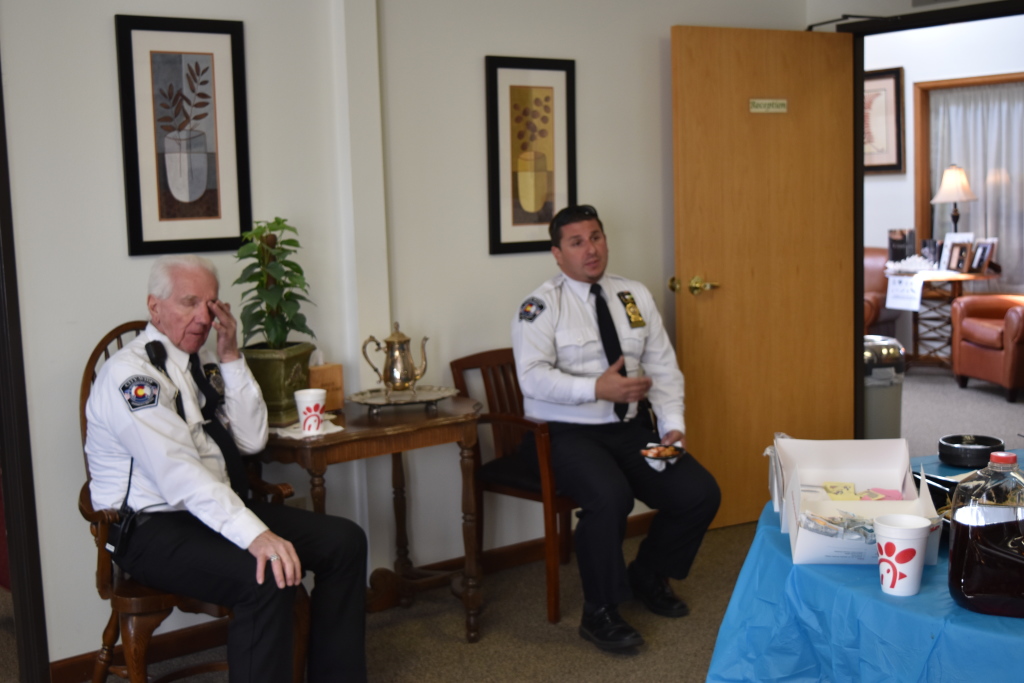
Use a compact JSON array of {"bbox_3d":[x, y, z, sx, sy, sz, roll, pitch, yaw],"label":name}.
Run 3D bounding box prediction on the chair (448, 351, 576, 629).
[{"bbox_3d":[0.170,0.456,4.518,0.580,0.840,0.580,-7,8,-38],"label":"chair"}]

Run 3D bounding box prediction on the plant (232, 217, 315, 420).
[{"bbox_3d":[-0.720,-0.068,3.930,0.255,0.620,0.250,-3,7,-12],"label":"plant"}]

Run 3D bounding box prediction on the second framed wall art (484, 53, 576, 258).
[{"bbox_3d":[0.071,-0.677,4.690,0.418,0.700,0.028,-7,8,-38],"label":"second framed wall art"}]

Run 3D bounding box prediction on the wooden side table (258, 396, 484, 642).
[{"bbox_3d":[-0.482,0.590,4.012,0.655,0.730,0.540,-7,8,-38],"label":"wooden side table"}]

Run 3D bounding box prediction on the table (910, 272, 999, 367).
[{"bbox_3d":[3.330,-0.175,9.889,0.800,0.669,0.700,1,7,19],"label":"table"}]

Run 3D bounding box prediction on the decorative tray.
[{"bbox_3d":[-0.341,0.190,4.088,0.345,0.045,0.345,-2,7,0],"label":"decorative tray"}]

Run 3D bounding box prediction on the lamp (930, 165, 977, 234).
[{"bbox_3d":[3.448,-0.955,9.999,0.355,0.847,0.355,1,7,19],"label":"lamp"}]

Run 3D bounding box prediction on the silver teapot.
[{"bbox_3d":[-0.373,0.061,4.120,0.212,0.245,0.115,-4,7,-17],"label":"silver teapot"}]

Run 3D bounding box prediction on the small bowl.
[{"bbox_3d":[1.081,0.258,3.009,0.155,0.046,0.155,1,7,20],"label":"small bowl"}]

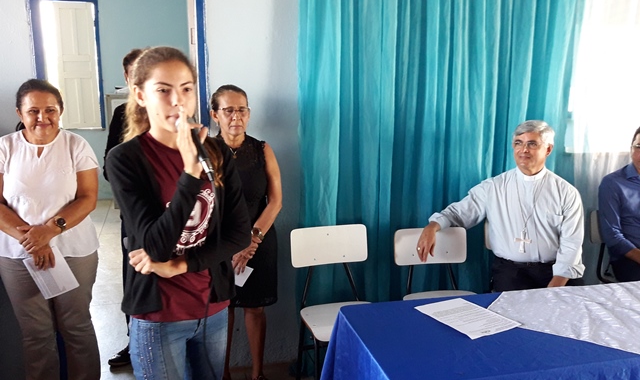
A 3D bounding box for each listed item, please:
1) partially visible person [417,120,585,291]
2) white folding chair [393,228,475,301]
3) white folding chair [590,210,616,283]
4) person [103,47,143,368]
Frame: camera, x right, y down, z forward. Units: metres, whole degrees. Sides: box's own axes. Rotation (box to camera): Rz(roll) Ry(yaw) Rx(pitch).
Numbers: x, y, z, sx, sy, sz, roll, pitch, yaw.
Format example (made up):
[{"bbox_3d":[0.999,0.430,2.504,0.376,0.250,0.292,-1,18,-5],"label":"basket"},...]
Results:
[{"bbox_3d":[1.015,0.388,2.570,0.850,1.370,0.680,2,13,5],"label":"partially visible person"},{"bbox_3d":[0.614,0.654,2.583,0.420,0.830,0.510,-1,13,-9],"label":"white folding chair"},{"bbox_3d":[1.863,0.579,3.003,0.430,0.840,0.520,-1,13,-11],"label":"white folding chair"},{"bbox_3d":[-0.909,0.114,2.816,0.490,1.720,0.340,2,13,4],"label":"person"}]

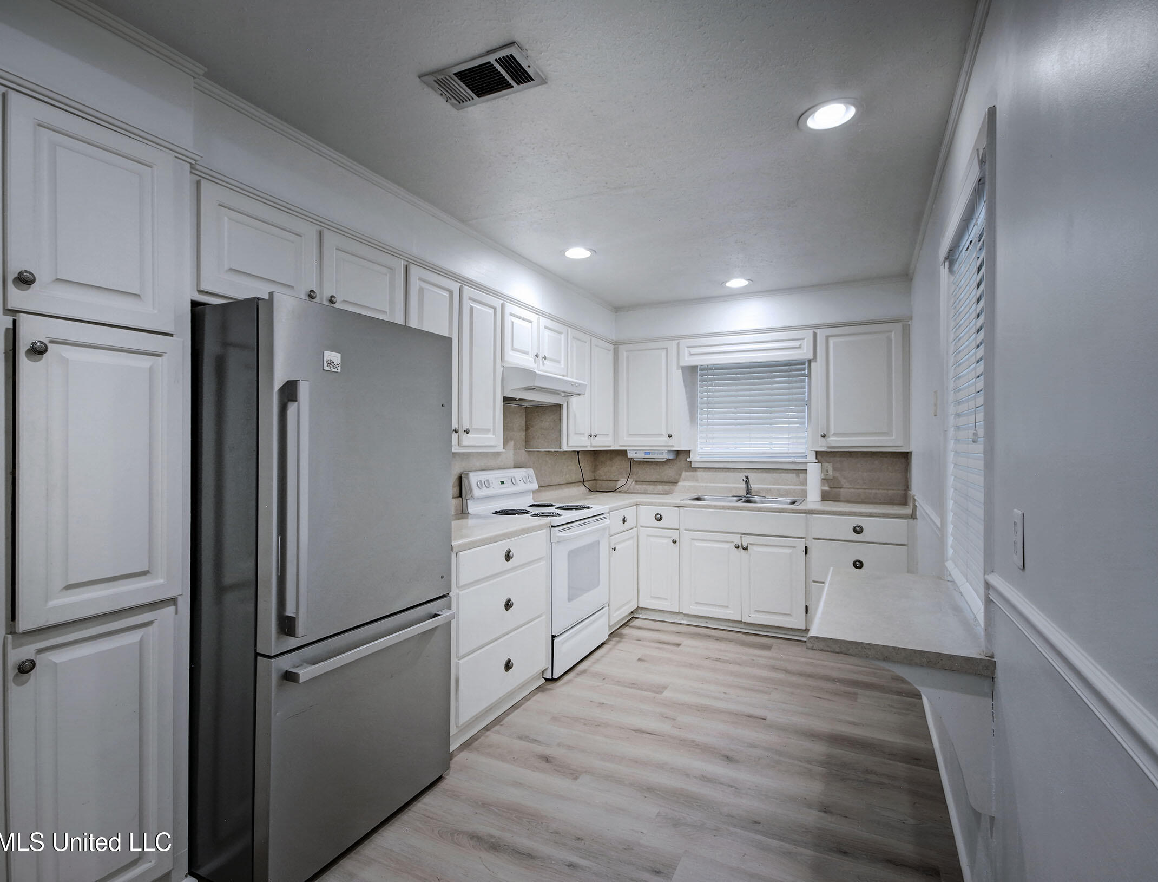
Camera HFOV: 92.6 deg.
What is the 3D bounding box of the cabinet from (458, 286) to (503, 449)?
[{"bbox_3d":[-0.679,-0.385,3.156,0.330,0.869,0.426,0,-1,27],"label":"cabinet"}]

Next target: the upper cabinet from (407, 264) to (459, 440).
[{"bbox_3d":[-0.839,-0.382,2.724,0.325,0.867,0.371,0,-1,27],"label":"upper cabinet"}]

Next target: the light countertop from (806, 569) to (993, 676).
[{"bbox_3d":[1.073,0.575,1.917,0.438,0.038,1.030,0,-1,27],"label":"light countertop"}]

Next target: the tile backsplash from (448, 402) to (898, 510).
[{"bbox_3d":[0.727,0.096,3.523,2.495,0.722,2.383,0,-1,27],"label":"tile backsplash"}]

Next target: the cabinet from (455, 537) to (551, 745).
[{"bbox_3d":[-0.628,0.863,2.829,0.604,0.783,0.798,0,-1,27],"label":"cabinet"}]

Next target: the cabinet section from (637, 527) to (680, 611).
[{"bbox_3d":[0.719,0.945,4.332,0.308,0.593,0.595,0,-1,27],"label":"cabinet section"}]

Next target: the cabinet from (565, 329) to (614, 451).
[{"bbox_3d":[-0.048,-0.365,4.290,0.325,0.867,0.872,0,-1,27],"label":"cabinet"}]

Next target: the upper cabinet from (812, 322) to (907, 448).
[{"bbox_3d":[2.029,-0.370,4.019,0.615,0.868,0.324,0,-1,27],"label":"upper cabinet"}]

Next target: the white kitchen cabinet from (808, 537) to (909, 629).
[{"bbox_3d":[1.918,0.947,3.818,0.591,0.650,0.578,0,-1,27],"label":"white kitchen cabinet"}]

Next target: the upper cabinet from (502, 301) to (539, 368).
[{"bbox_3d":[-0.501,-0.634,3.508,0.330,0.356,0.402,0,-1,27],"label":"upper cabinet"}]

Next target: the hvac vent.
[{"bbox_3d":[-0.298,-1.133,1.745,0.352,0.020,0.197,0,-1,27],"label":"hvac vent"}]

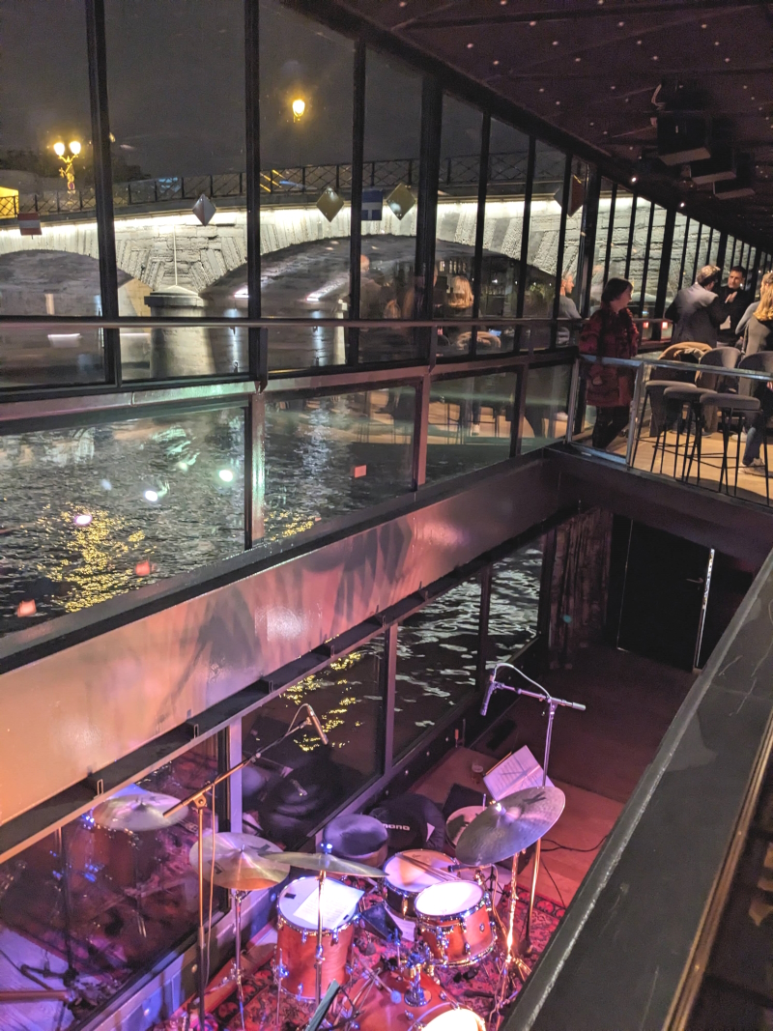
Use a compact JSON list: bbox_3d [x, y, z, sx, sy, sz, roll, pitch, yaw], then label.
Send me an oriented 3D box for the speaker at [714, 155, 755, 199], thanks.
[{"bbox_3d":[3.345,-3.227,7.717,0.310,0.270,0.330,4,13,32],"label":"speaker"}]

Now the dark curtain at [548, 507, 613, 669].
[{"bbox_3d":[2.228,0.727,9.020,0.260,1.760,1.120,11,17,30],"label":"dark curtain"}]

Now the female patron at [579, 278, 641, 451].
[{"bbox_3d":[2.140,-1.427,7.740,0.520,1.670,0.390,-1,15,-12],"label":"female patron"}]

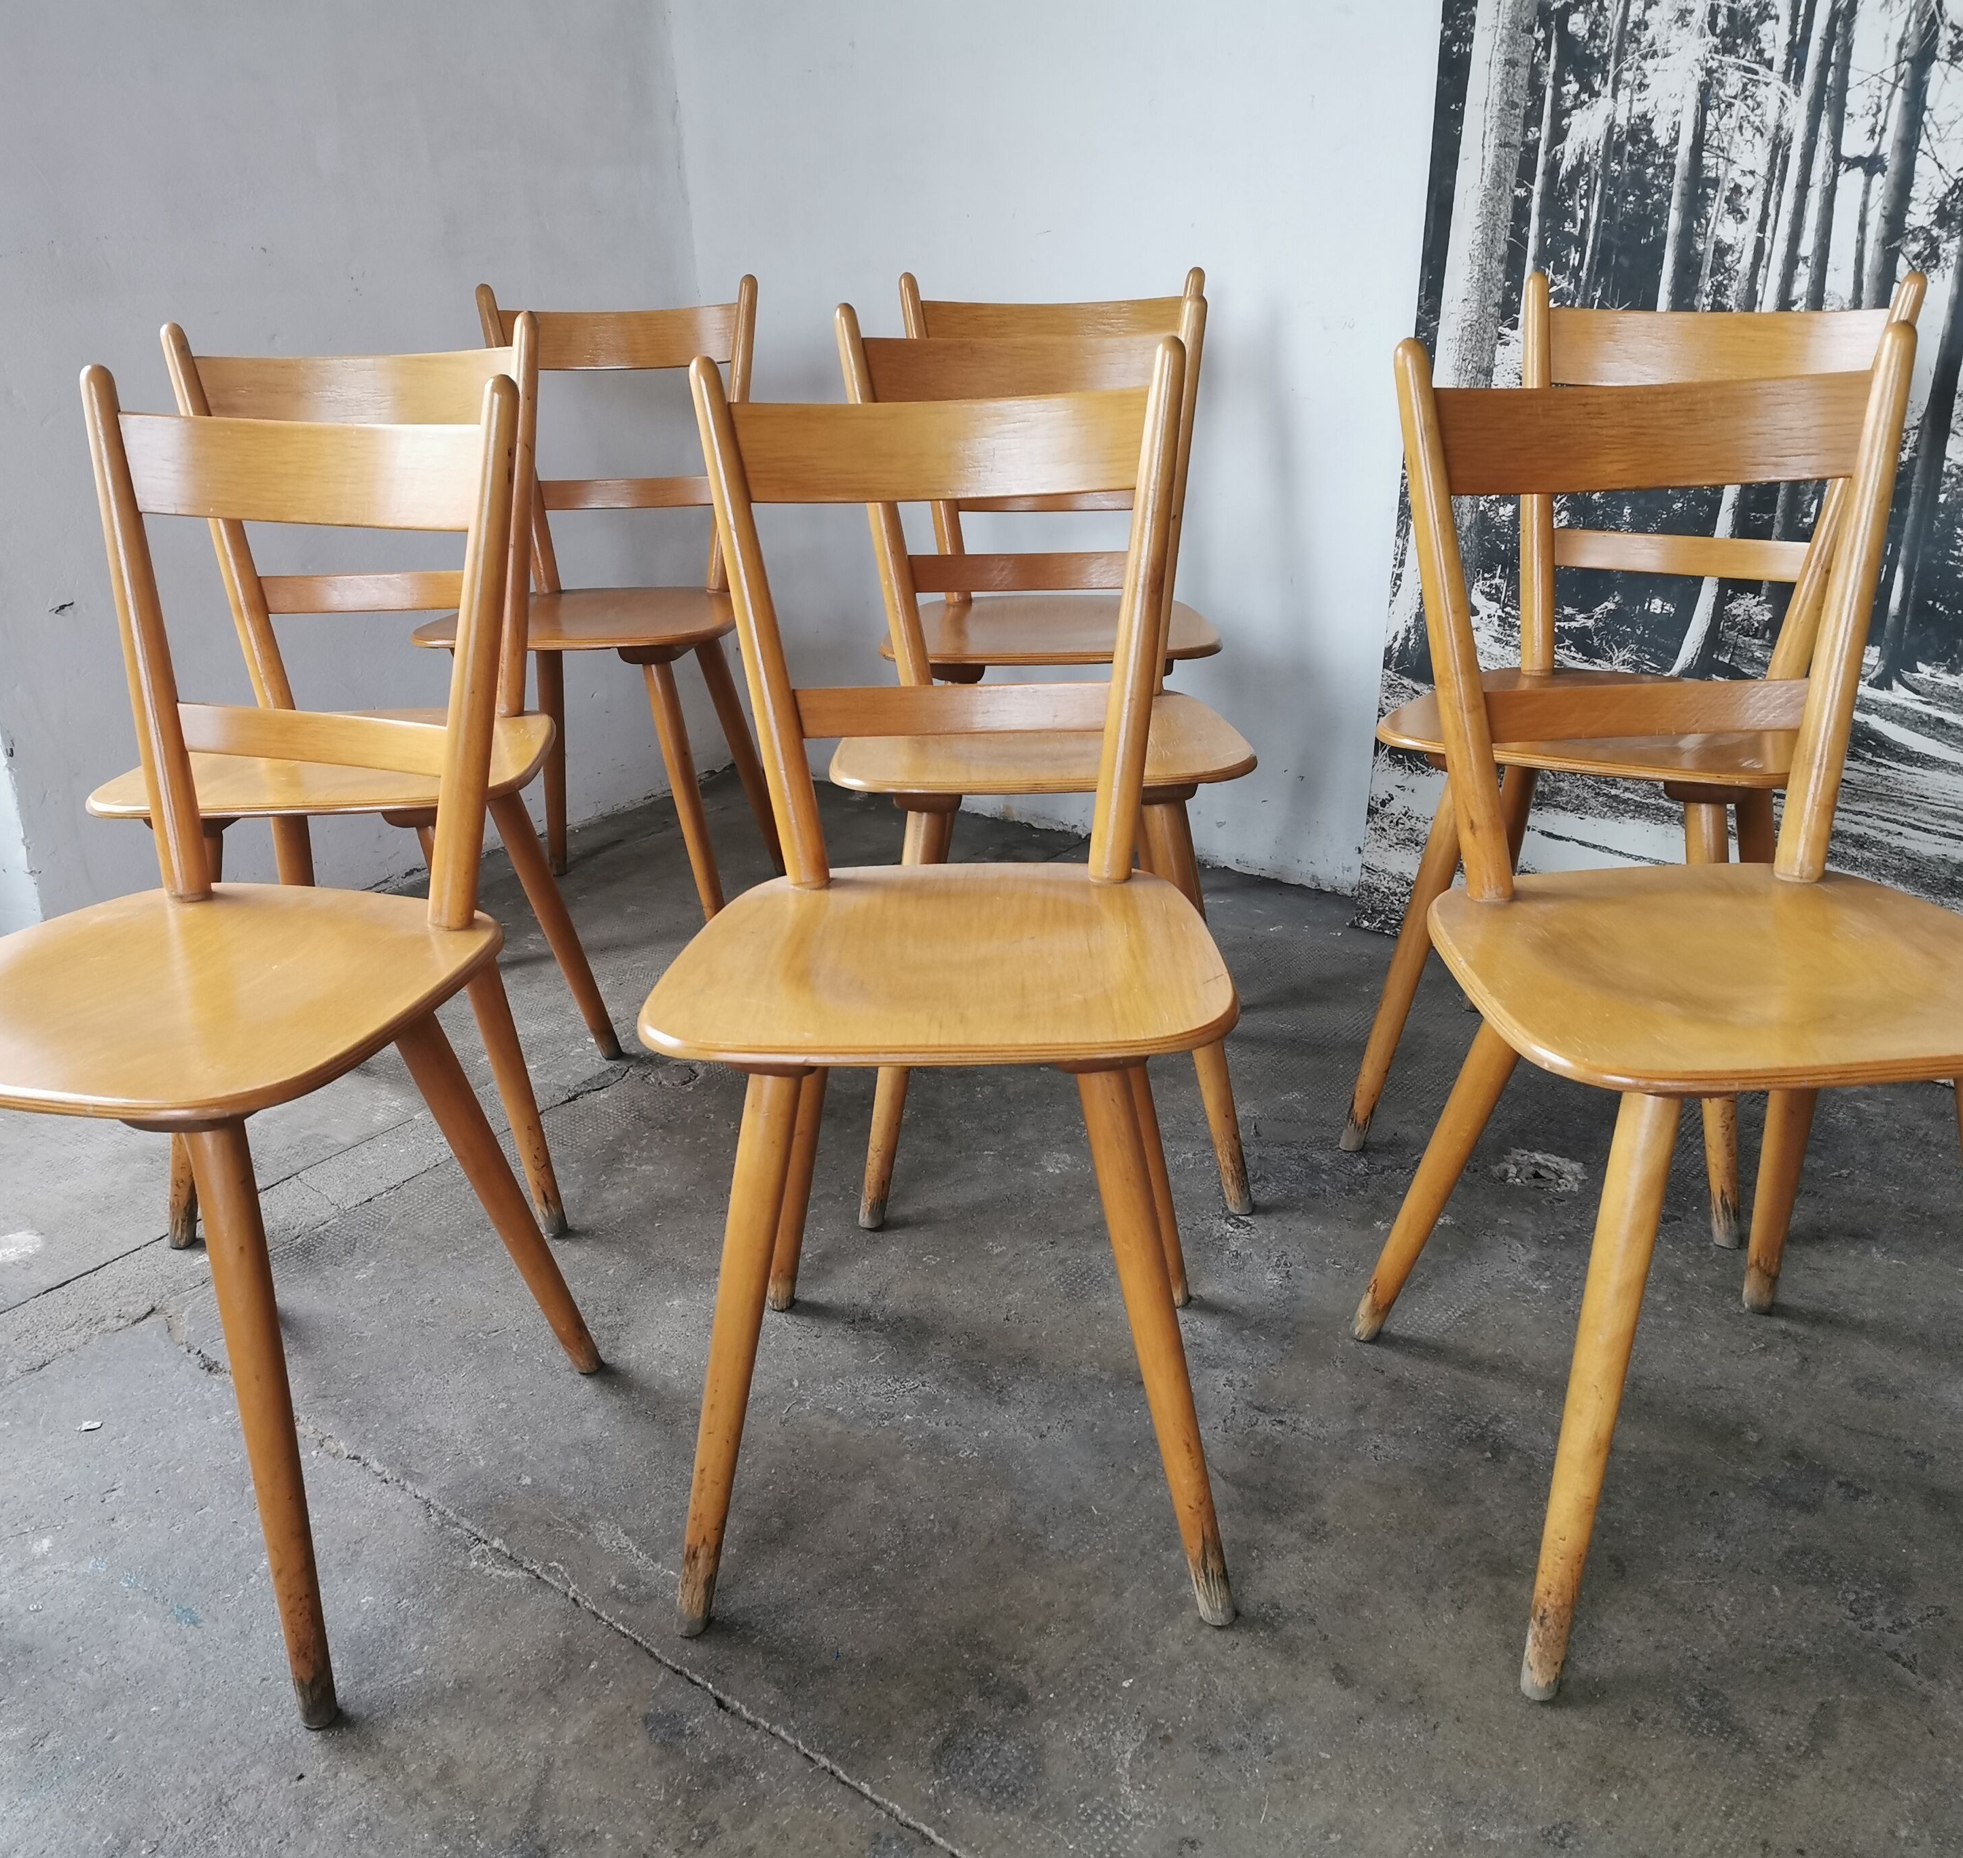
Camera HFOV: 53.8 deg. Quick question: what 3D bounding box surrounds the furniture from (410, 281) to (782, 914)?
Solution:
[{"bbox_3d":[-0.494,-0.398,2.534,0.410,0.840,0.453,0,22,6],"label":"furniture"}]

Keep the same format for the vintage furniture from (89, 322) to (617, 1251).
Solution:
[{"bbox_3d":[-0.625,-0.161,1.948,0.410,0.840,0.453,-2,22,-1],"label":"vintage furniture"}]

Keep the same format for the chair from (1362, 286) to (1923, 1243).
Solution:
[{"bbox_3d":[0.641,-0.197,1.930,0.410,0.840,0.453,11,25,29],"label":"chair"}]

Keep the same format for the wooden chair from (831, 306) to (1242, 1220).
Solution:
[{"bbox_3d":[0.059,-0.184,1.947,0.410,0.840,0.453,-2,22,0],"label":"wooden chair"}]

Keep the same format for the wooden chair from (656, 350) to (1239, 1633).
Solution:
[{"bbox_3d":[-0.024,0.027,1.422,0.410,0.840,0.453,-1,22,2],"label":"wooden chair"}]

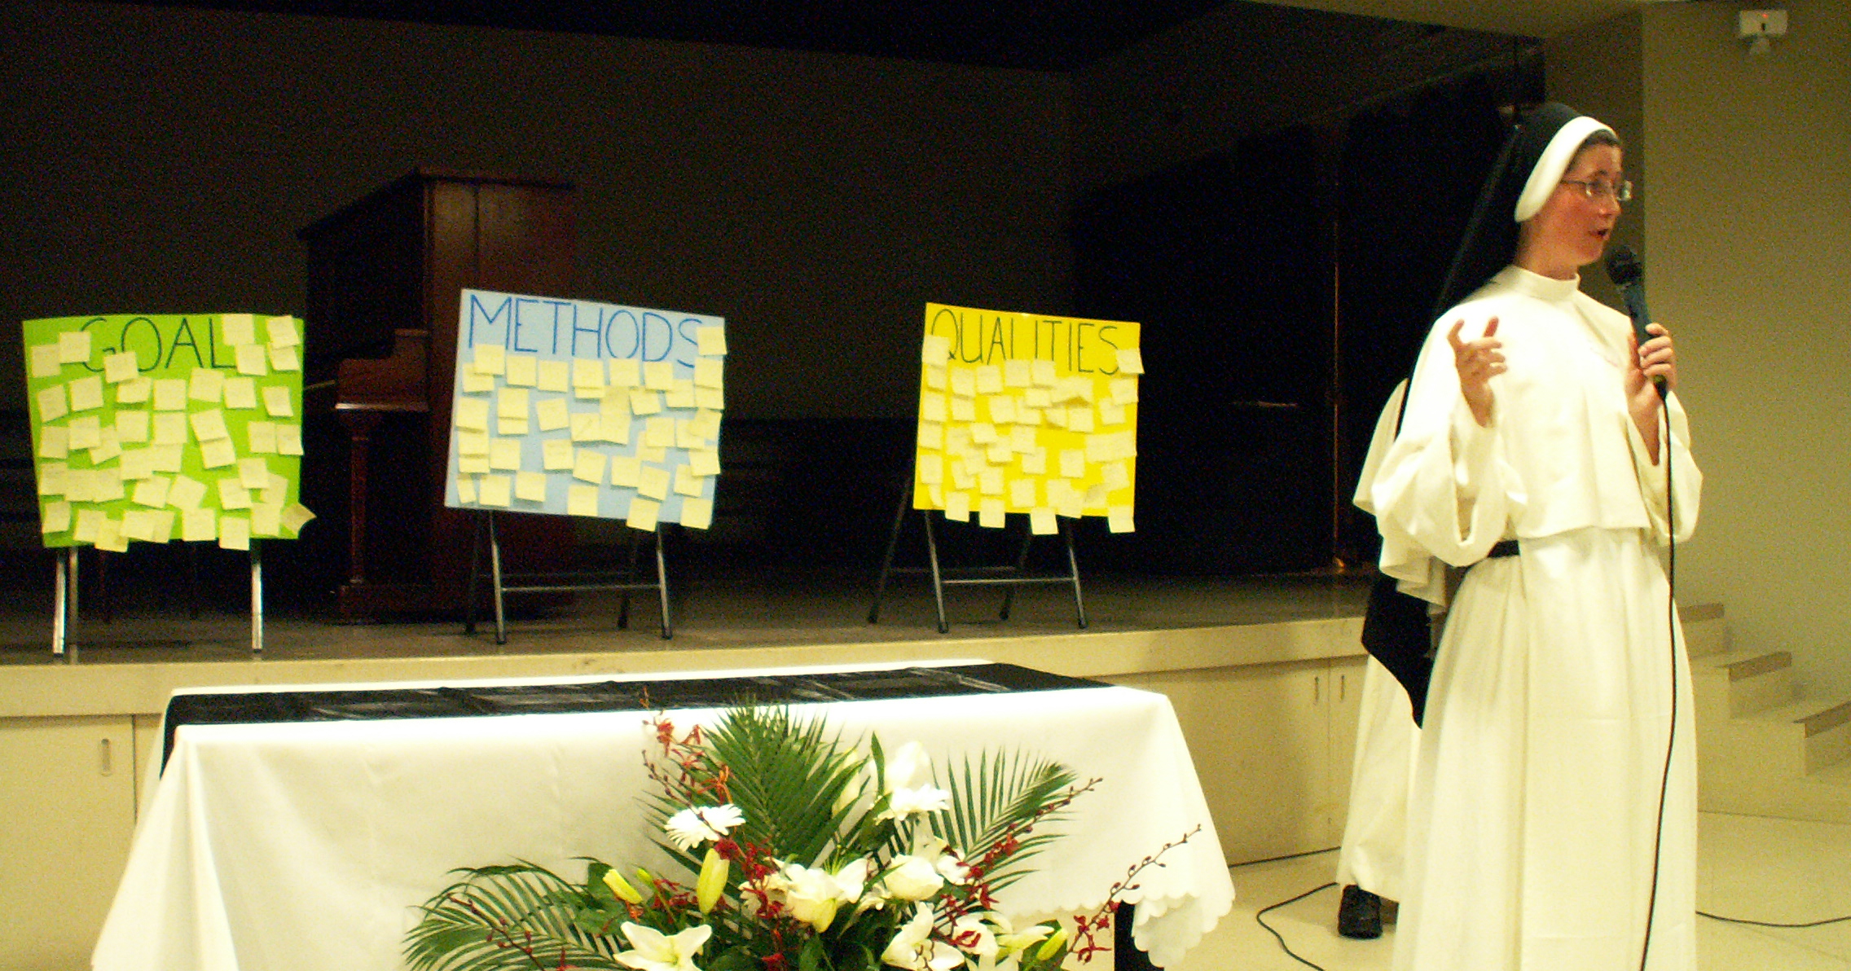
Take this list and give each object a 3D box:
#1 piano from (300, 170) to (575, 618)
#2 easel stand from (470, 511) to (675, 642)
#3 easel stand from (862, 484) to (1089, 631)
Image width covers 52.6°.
[{"bbox_3d":[-1.759,-0.272,6.068,0.700,1.310,1.530,0,1,-31],"label":"piano"},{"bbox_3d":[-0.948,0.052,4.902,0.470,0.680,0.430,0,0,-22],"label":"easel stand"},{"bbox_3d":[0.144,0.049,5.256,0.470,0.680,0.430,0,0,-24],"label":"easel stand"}]

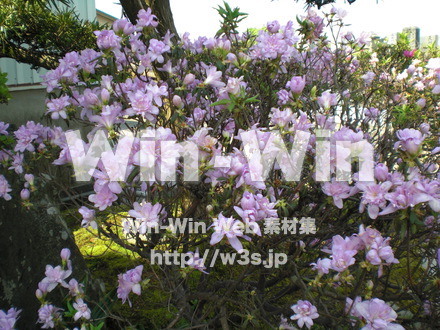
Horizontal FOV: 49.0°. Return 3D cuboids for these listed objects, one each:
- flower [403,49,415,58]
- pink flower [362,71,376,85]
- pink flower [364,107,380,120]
[{"bbox_3d":[0.902,-0.531,2.300,0.058,0.045,0.050,4,13,17],"label":"flower"},{"bbox_3d":[0.501,-0.293,1.620,0.045,0.045,0.042,3,12,13],"label":"pink flower"},{"bbox_3d":[0.474,-0.160,1.500,0.047,0.042,0.042,3,12,14],"label":"pink flower"}]

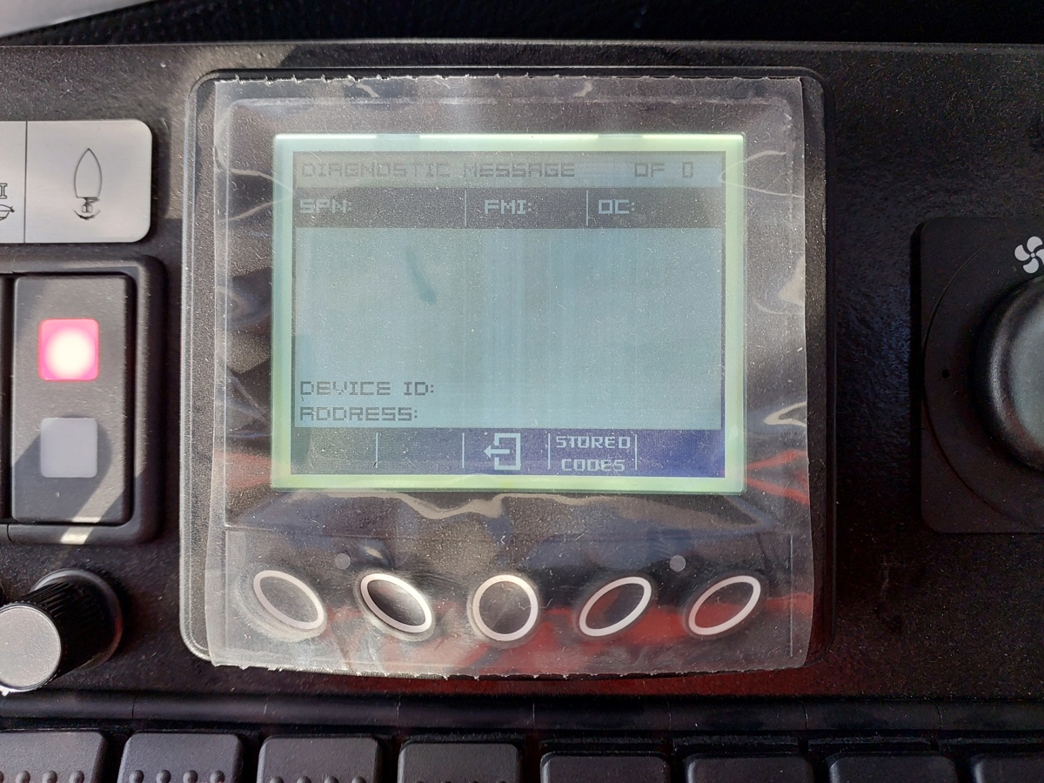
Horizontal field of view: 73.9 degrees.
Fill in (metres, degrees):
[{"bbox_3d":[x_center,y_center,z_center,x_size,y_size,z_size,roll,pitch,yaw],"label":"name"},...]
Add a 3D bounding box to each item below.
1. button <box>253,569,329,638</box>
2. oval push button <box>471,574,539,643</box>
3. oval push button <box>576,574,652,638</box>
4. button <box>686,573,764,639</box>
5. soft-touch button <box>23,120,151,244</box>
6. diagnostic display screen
[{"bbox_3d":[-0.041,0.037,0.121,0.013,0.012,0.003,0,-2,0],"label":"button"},{"bbox_3d":[-0.003,0.038,0.121,0.012,0.012,0.003,0,-2,0],"label":"oval push button"},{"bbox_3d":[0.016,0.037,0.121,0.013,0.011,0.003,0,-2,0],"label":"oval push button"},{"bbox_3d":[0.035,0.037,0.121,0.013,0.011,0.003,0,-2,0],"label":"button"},{"bbox_3d":[-0.083,-0.040,0.134,0.025,0.024,0.001,0,-2,0],"label":"soft-touch button"},{"bbox_3d":[-0.002,-0.014,0.127,0.085,0.064,0.004,0,-2,0],"label":"diagnostic display screen"}]

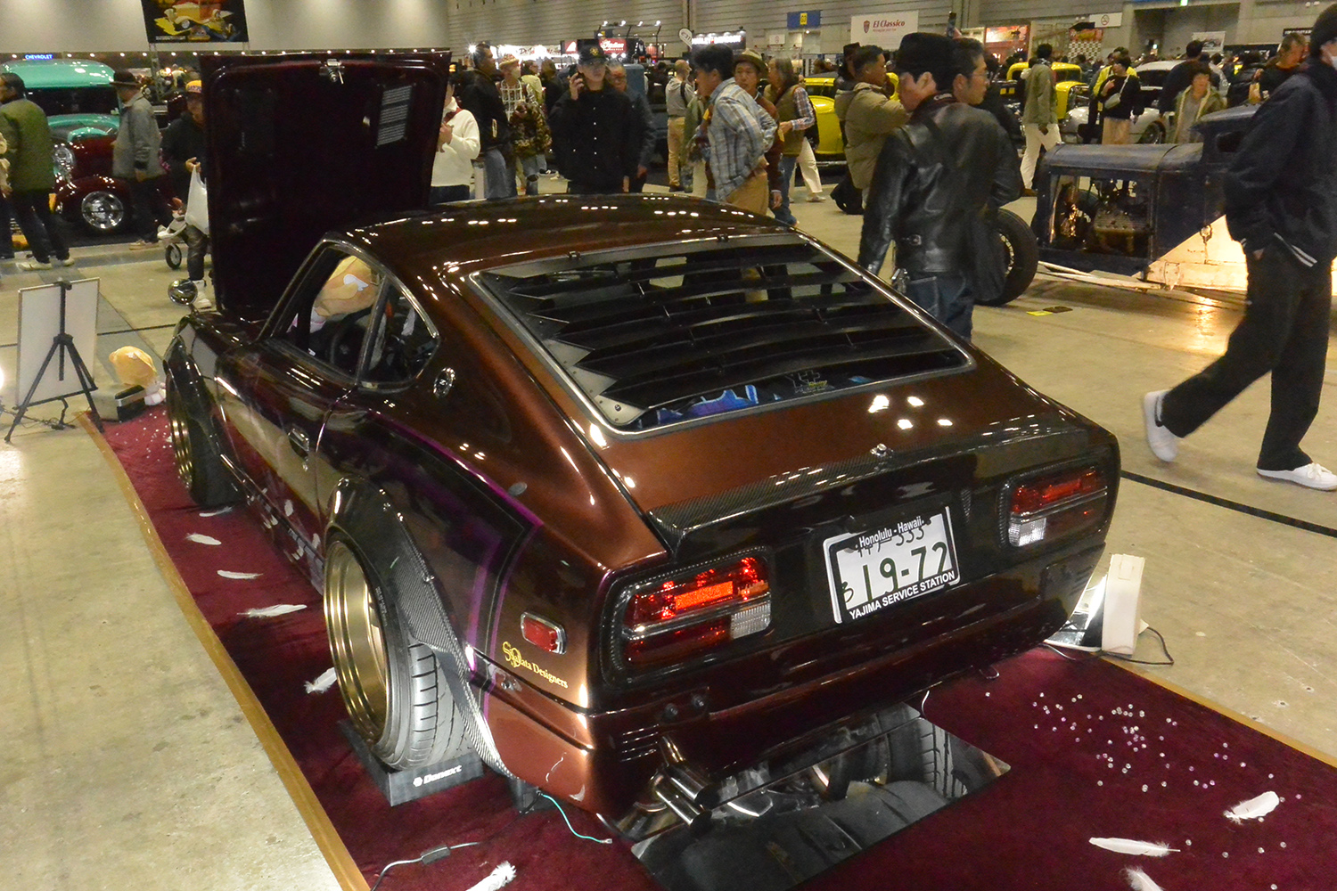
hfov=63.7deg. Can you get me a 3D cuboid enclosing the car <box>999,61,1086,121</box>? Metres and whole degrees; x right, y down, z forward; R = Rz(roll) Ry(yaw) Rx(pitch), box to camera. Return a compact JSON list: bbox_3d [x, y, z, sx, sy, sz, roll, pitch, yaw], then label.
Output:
[{"bbox_3d":[8.255,-7.182,22.628,1.680,1.600,3.950,-12,22,-29],"label":"car"}]

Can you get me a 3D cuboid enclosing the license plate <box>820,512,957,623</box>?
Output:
[{"bbox_3d":[0.453,0.234,2.153,0.333,0.170,0.020,-12,5,-29],"label":"license plate"}]

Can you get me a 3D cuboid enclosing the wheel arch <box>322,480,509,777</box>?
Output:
[{"bbox_3d":[-0.654,0.372,2.464,0.170,0.535,1.010,-12,22,-29],"label":"wheel arch"}]

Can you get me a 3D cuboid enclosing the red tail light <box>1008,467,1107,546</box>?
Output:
[{"bbox_3d":[0.849,0.121,2.372,0.300,0.132,0.065,-12,12,-29],"label":"red tail light"}]

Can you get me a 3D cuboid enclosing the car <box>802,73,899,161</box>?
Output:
[{"bbox_3d":[2.379,-5.110,17.095,4.000,1.520,1.680,-17,25,-38],"label":"car"}]

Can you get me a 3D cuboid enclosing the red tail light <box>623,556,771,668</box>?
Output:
[{"bbox_3d":[0.048,0.288,1.908,0.300,0.132,0.065,-12,12,-29],"label":"red tail light"}]

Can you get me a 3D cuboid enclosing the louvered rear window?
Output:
[{"bbox_3d":[0.134,-0.308,2.505,0.970,0.100,0.682,-12,40,-29],"label":"louvered rear window"}]

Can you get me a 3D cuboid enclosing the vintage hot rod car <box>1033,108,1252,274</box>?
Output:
[{"bbox_3d":[3.711,-1.565,7.087,3.350,1.380,1.600,15,25,39],"label":"vintage hot rod car"}]

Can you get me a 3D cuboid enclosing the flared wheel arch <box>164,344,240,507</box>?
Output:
[{"bbox_3d":[-1.946,-0.185,4.417,0.180,0.490,0.920,-12,22,-29],"label":"flared wheel arch"}]

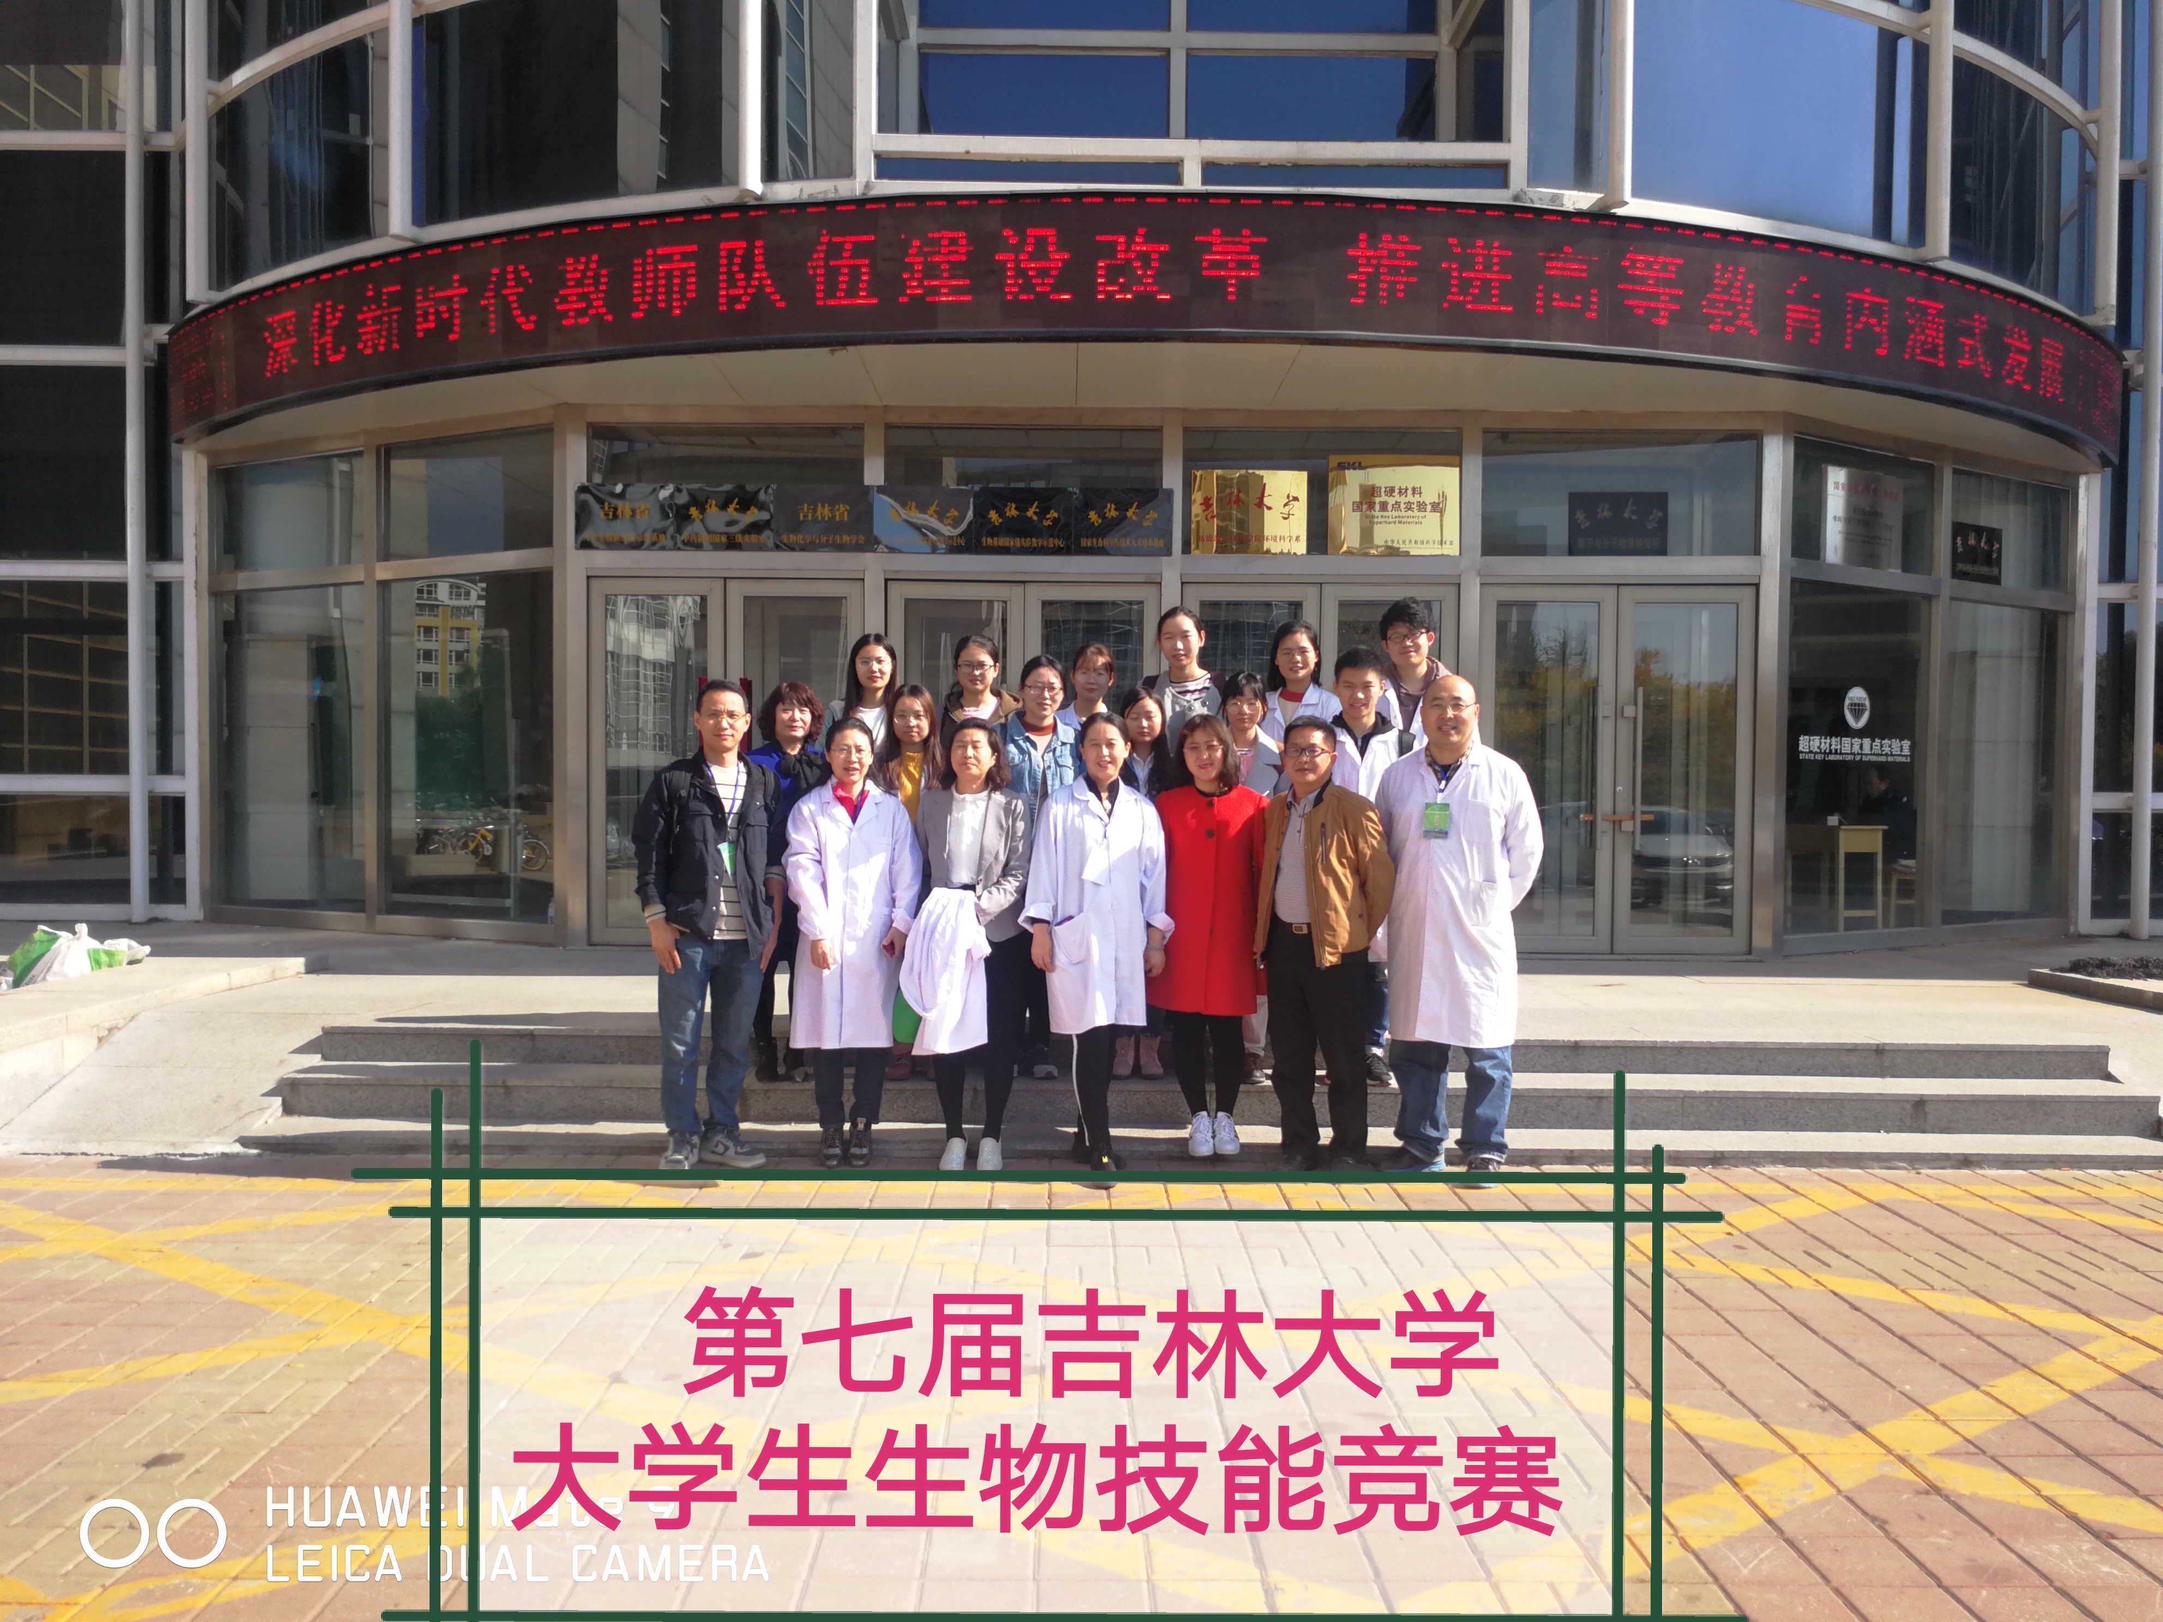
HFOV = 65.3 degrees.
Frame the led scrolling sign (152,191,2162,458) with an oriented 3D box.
[{"bbox_3d":[0.537,-2.815,10.138,13.441,0.772,3.103,0,1,0],"label":"led scrolling sign"}]

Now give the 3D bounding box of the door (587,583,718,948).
[{"bbox_3d":[-2.582,-0.303,10.257,0.815,2.240,0.060,0,1,0],"label":"door"}]

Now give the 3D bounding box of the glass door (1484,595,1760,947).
[{"bbox_3d":[3.255,-0.252,10.257,1.645,2.240,0.060,0,1,0],"label":"glass door"}]

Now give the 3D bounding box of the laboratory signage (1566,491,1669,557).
[{"bbox_3d":[3.258,-1.742,10.230,0.600,0.395,0.030,0,1,0],"label":"laboratory signage"}]

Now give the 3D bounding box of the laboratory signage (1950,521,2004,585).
[{"bbox_3d":[6.014,-1.725,11.329,0.600,0.395,0.030,-1,2,-32],"label":"laboratory signage"}]

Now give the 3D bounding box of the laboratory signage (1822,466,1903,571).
[{"bbox_3d":[4.921,-1.837,10.635,0.800,0.600,0.030,-1,2,-32],"label":"laboratory signage"}]

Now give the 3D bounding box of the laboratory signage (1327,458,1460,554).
[{"bbox_3d":[1.889,-1.838,10.168,0.790,0.600,0.030,0,1,0],"label":"laboratory signage"}]

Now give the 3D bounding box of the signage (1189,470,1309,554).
[{"bbox_3d":[1.016,-1.798,10.169,0.700,0.505,0.030,0,1,0],"label":"signage"}]

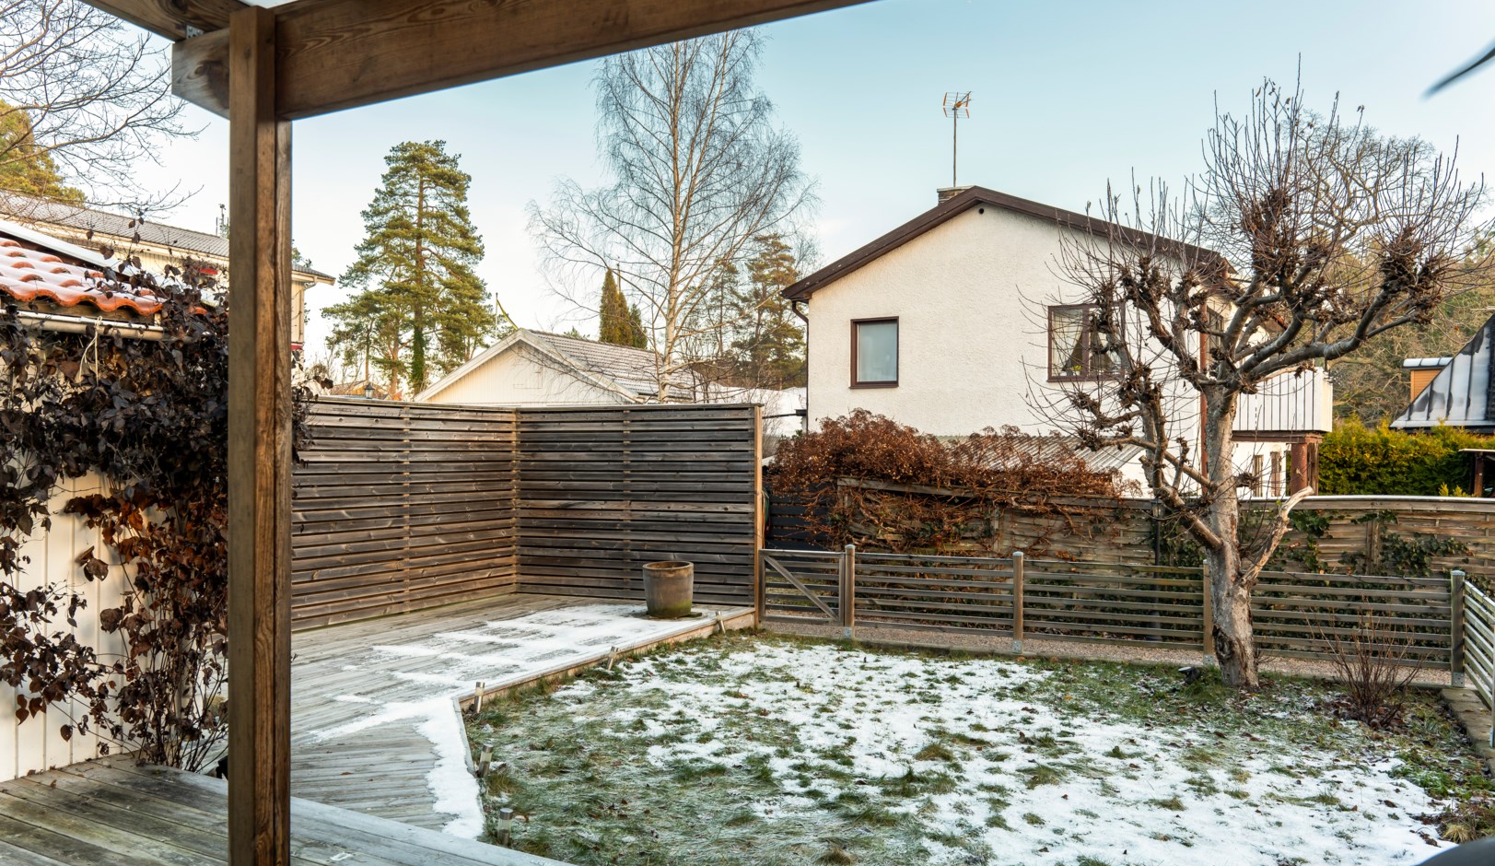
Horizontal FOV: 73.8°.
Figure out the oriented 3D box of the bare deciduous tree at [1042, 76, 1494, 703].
[{"bbox_3d":[3.640,-0.360,7.350,3.150,4.420,2.800,0,0,20],"label":"bare deciduous tree"}]

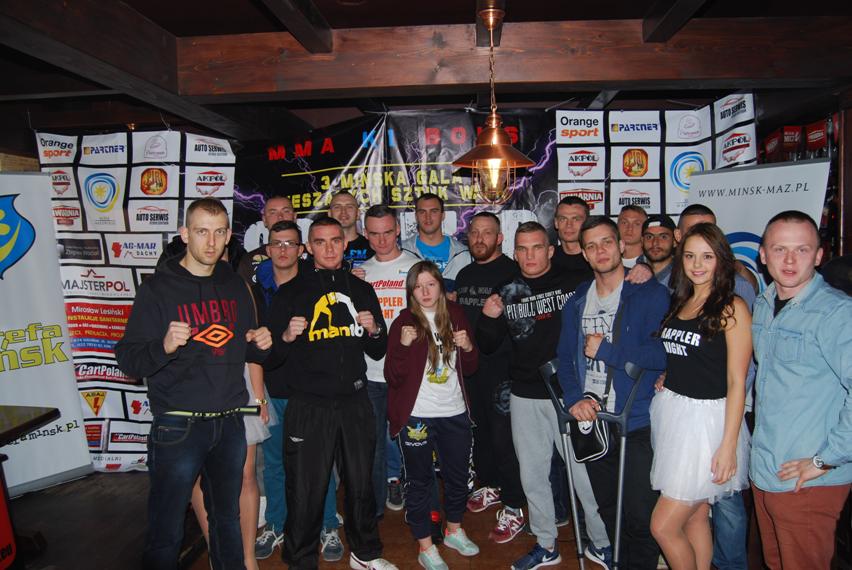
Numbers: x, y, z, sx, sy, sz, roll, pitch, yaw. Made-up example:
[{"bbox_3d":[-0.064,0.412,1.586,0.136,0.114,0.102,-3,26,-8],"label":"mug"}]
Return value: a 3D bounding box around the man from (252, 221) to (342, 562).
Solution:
[{"bbox_3d":[-0.680,0.520,3.306,0.520,1.710,0.340,-1,5,-7],"label":"man"}]

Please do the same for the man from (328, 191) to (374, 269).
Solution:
[{"bbox_3d":[-0.463,0.381,4.027,0.520,1.860,0.330,-1,5,-5],"label":"man"}]

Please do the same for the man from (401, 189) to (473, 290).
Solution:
[{"bbox_3d":[0.039,0.396,3.868,0.530,1.850,0.340,0,5,0],"label":"man"}]

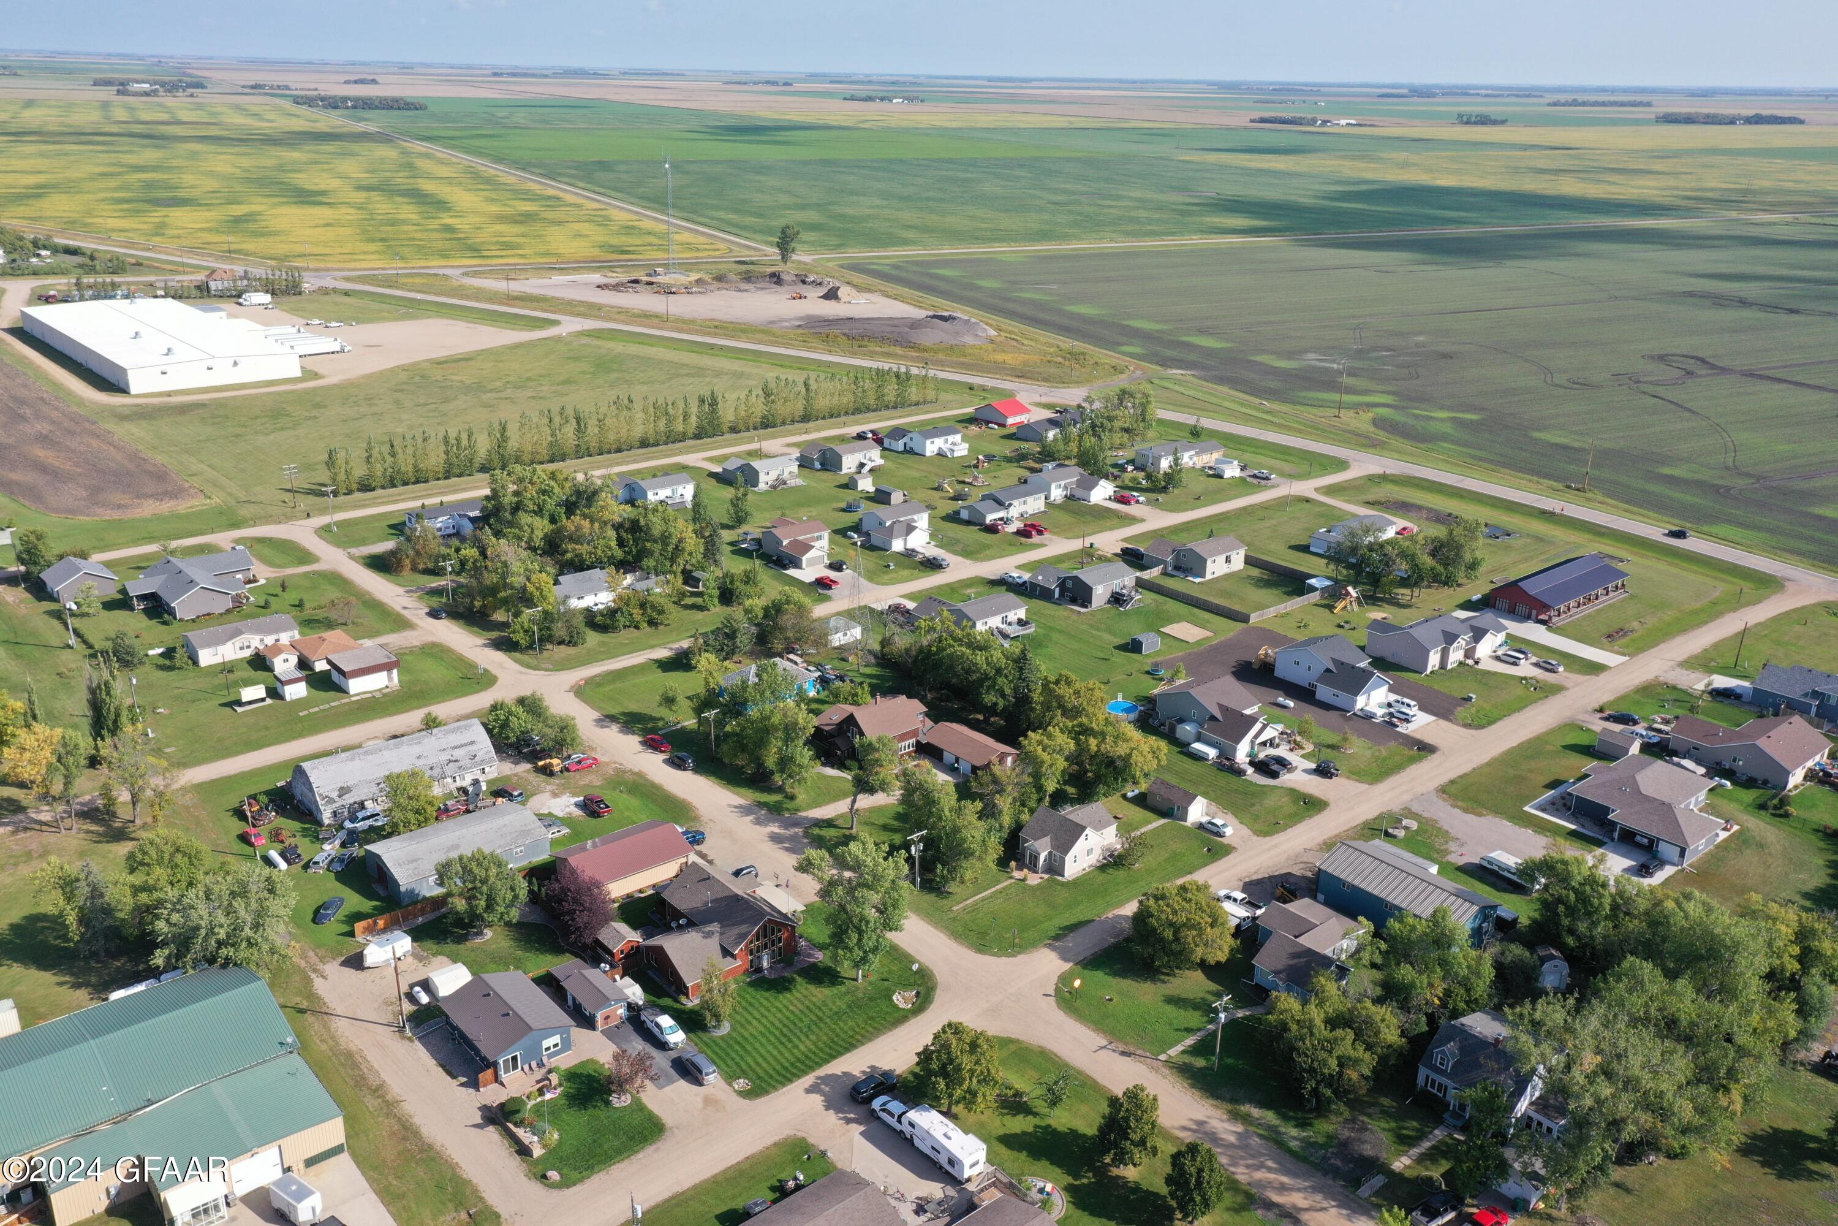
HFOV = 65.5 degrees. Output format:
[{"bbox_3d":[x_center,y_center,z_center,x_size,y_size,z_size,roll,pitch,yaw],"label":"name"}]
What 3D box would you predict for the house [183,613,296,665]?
[{"bbox_3d":[-118.880,4.180,251.710,17.000,4.200,8.900,-15,26,-36],"label":"house"}]

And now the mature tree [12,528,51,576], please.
[{"bbox_3d":[-176.441,-12.237,284.877,5.960,10.170,5.960,1,21,0],"label":"mature tree"}]

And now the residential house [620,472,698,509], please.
[{"bbox_3d":[-66.336,-31.094,355.235,16.700,6.000,13.700,-16,27,-37],"label":"residential house"}]

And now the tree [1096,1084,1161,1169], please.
[{"bbox_3d":[19.971,49.261,136.484,6.090,9.090,6.090,1,21,0],"label":"tree"}]

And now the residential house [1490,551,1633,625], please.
[{"bbox_3d":[123.190,-5.369,273.405,31.268,5.932,12.869,-17,27,-39],"label":"residential house"}]

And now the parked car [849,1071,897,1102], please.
[{"bbox_3d":[-4.836,50.401,153.046,4.750,1.700,1.920,-15,26,-35],"label":"parked car"}]

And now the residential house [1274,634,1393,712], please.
[{"bbox_3d":[68.618,9.273,236.673,12.400,6.500,18.000,-17,27,-39],"label":"residential house"}]

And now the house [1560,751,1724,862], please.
[{"bbox_3d":[99.244,24.993,193.592,21.214,5.128,18.701,-17,27,-39],"label":"house"}]

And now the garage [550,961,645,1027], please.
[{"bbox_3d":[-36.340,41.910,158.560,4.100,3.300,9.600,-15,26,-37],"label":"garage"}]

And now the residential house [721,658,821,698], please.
[{"bbox_3d":[-23.770,10.557,224.488,13.271,5.630,8.546,-17,27,-39],"label":"residential house"}]

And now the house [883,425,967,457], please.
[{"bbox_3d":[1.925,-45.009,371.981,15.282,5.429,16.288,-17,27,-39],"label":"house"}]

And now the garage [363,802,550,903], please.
[{"bbox_3d":[-60.382,30.462,187.631,19.970,4.500,12.050,-15,27,-37],"label":"garage"}]

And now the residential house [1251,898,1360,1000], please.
[{"bbox_3d":[44.135,37.938,162.385,15.800,5.000,12.700,-16,27,-37],"label":"residential house"}]

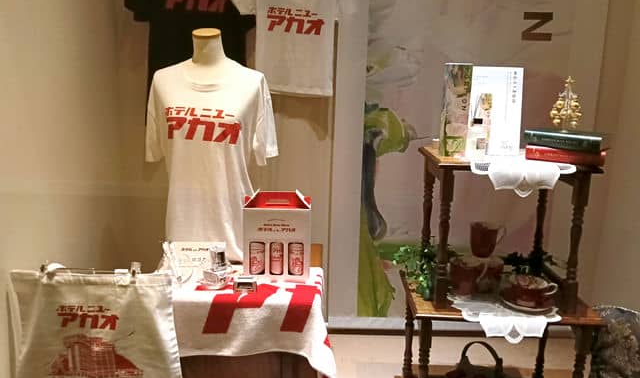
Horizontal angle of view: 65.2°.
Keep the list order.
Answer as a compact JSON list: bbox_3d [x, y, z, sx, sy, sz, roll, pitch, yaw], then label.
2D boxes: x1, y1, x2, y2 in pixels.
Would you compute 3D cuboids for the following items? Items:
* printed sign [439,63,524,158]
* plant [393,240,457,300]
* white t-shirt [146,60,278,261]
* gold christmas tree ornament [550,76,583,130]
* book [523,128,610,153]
[{"bbox_3d":[0.481,-0.231,1.503,0.235,0.275,0.070,2,10,2],"label":"printed sign"},{"bbox_3d":[0.311,0.238,1.494,0.175,0.165,0.145,2,12,3],"label":"plant"},{"bbox_3d":[-0.341,-0.093,1.690,0.440,0.650,0.240,3,12,8],"label":"white t-shirt"},{"bbox_3d":[0.688,-0.238,1.397,0.080,0.150,0.075,2,12,3],"label":"gold christmas tree ornament"},{"bbox_3d":[0.694,-0.142,1.417,0.190,0.036,0.130,8,14,30],"label":"book"}]

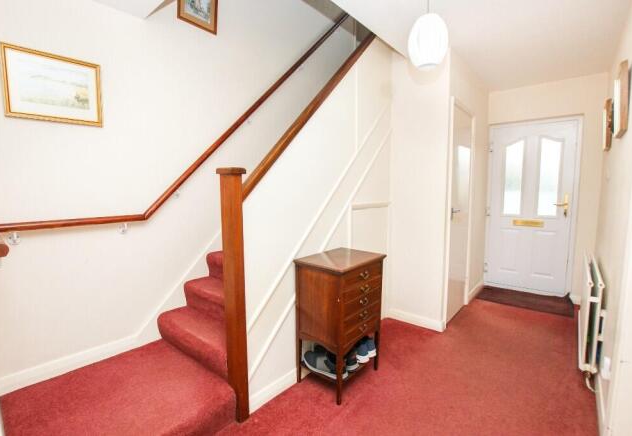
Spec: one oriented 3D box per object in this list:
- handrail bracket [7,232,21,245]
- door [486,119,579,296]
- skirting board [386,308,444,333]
[{"bbox_3d":[-1.543,0.105,1.393,0.060,0.060,0.047,4,7,43],"label":"handrail bracket"},{"bbox_3d":[2.561,-0.116,3.309,0.800,1.970,0.060,3,6,36],"label":"door"},{"bbox_3d":[0.905,0.938,2.517,0.495,0.090,0.018,3,6,36],"label":"skirting board"}]

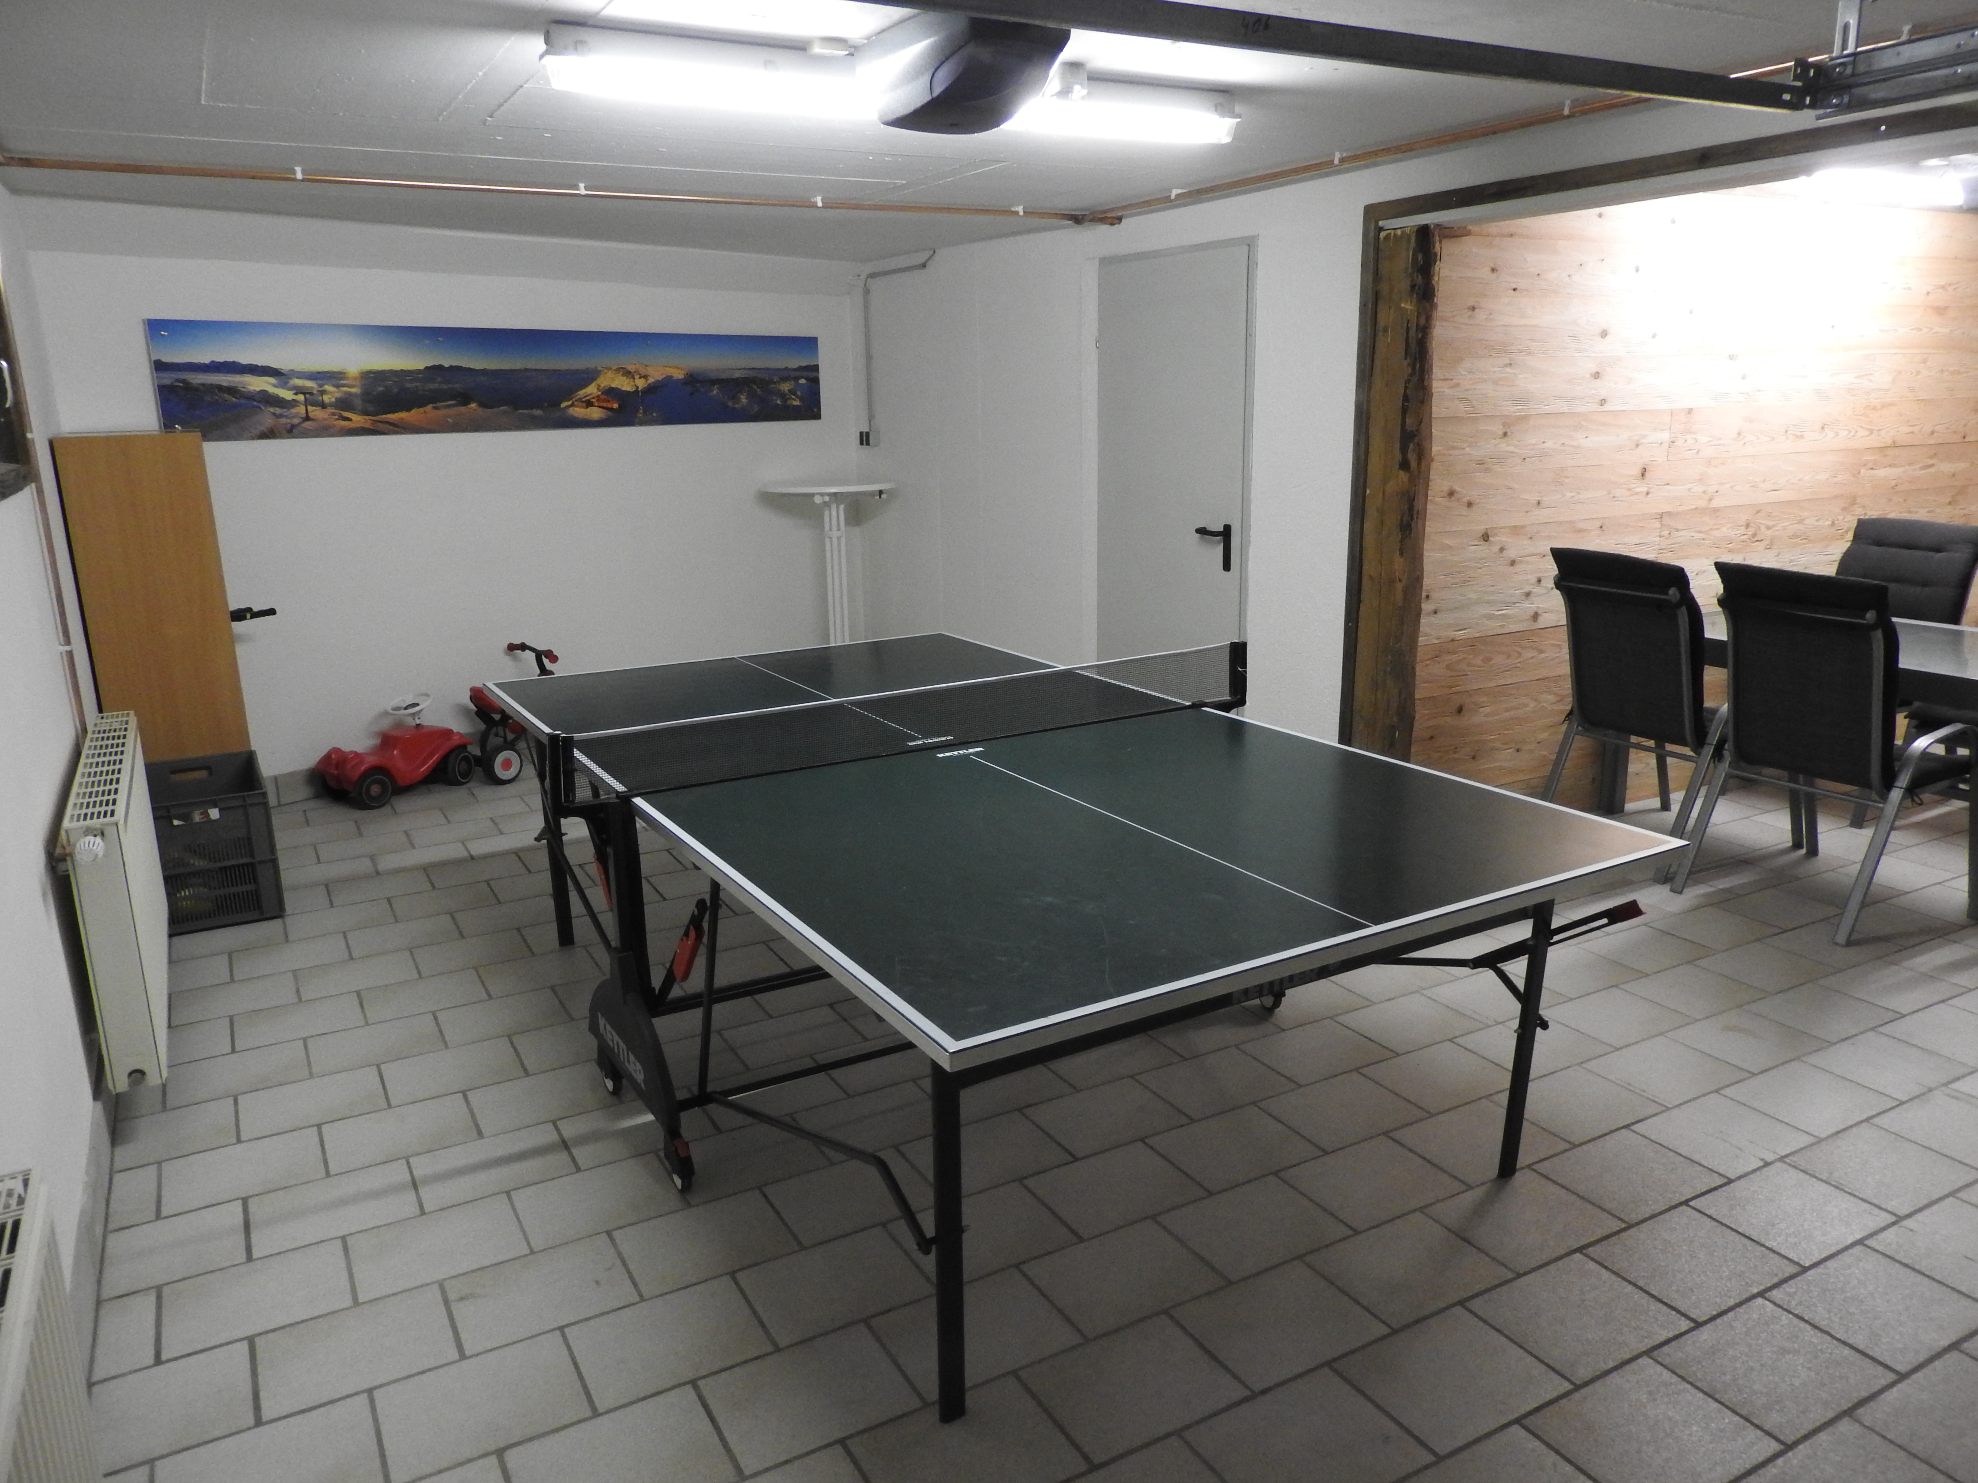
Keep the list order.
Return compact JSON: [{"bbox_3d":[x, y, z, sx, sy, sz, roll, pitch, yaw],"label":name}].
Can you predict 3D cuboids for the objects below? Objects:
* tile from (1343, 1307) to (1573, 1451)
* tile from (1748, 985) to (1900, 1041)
[{"bbox_3d":[0.752,1.033,2.225,0.298,0.010,0.225,-8,16,-28],"label":"tile"},{"bbox_3d":[2.135,0.697,3.513,0.298,0.010,0.225,-8,16,-28],"label":"tile"}]

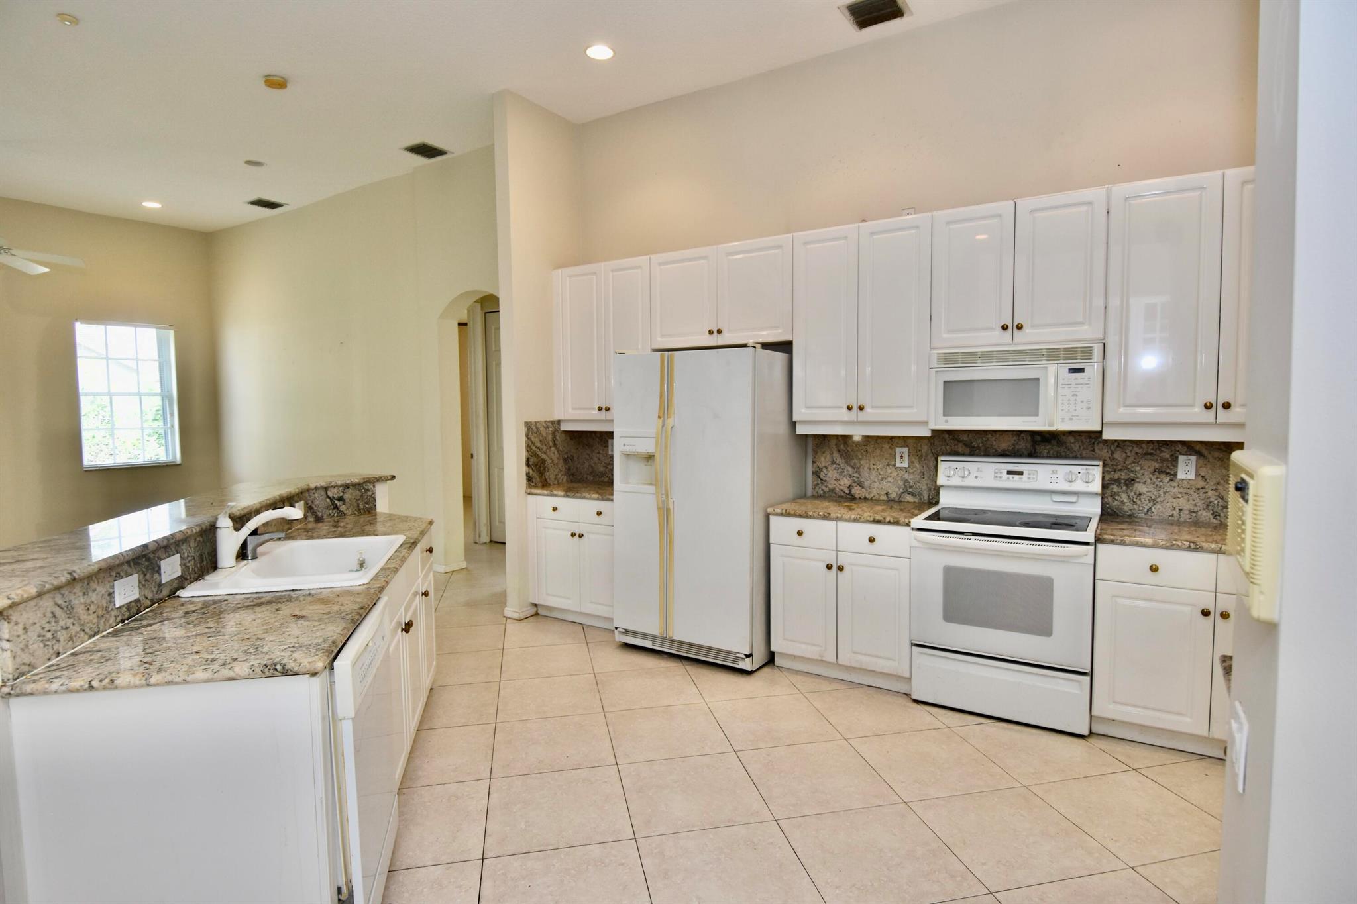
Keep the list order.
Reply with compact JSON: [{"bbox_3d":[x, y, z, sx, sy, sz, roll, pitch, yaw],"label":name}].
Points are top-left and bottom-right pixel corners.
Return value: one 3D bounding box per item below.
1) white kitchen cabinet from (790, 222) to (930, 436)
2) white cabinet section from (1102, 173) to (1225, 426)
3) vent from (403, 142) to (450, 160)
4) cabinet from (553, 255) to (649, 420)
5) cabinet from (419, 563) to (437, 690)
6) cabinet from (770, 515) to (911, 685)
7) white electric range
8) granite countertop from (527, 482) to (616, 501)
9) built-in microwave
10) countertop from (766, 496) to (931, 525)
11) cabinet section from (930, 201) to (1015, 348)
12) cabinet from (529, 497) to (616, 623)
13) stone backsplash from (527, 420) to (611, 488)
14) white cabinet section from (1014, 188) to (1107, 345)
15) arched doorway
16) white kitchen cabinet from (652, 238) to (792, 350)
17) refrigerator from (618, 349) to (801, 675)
[{"bbox_3d":[1.070,-0.681,3.853,0.760,1.119,0.326,2,4,32],"label":"white kitchen cabinet"},{"bbox_3d":[2.218,-0.671,3.137,0.412,1.068,0.330,2,4,32],"label":"white cabinet section"},{"bbox_3d":[-2.092,-2.492,5.632,0.300,0.025,0.300,2,4,32],"label":"vent"},{"bbox_3d":[-0.448,-0.738,4.794,0.846,1.109,0.326,2,4,32],"label":"cabinet"},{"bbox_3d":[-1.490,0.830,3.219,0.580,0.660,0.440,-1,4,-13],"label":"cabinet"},{"bbox_3d":[0.991,0.772,3.812,0.750,0.871,0.623,2,4,32],"label":"cabinet"},{"bbox_3d":[1.607,0.641,3.331,0.763,1.178,0.700,2,4,32],"label":"white electric range"},{"bbox_3d":[-0.530,0.268,4.714,0.870,0.037,0.647,2,4,32],"label":"granite countertop"},{"bbox_3d":[1.702,-0.318,3.435,0.758,0.407,0.365,2,4,32],"label":"built-in microwave"},{"bbox_3d":[0.979,0.320,3.779,0.771,0.037,0.647,2,4,32],"label":"countertop"},{"bbox_3d":[1.553,-0.882,3.534,0.381,0.686,0.330,2,4,32],"label":"cabinet section"},{"bbox_3d":[-0.510,0.721,4.742,0.820,0.871,0.623,2,4,32],"label":"cabinet"},{"bbox_3d":[-0.584,0.014,4.747,0.795,0.461,0.590,2,4,32],"label":"stone backsplash"},{"bbox_3d":[1.878,-0.872,3.334,0.383,0.686,0.330,2,4,32],"label":"white cabinet section"},{"bbox_3d":[-1.667,-0.137,5.889,0.885,2.465,0.220,2,4,32],"label":"arched doorway"},{"bbox_3d":[0.324,-0.959,4.274,0.970,0.605,0.325,2,4,32],"label":"white kitchen cabinet"},{"bbox_3d":[0.183,0.303,4.143,0.915,1.774,0.790,2,4,32],"label":"refrigerator"}]

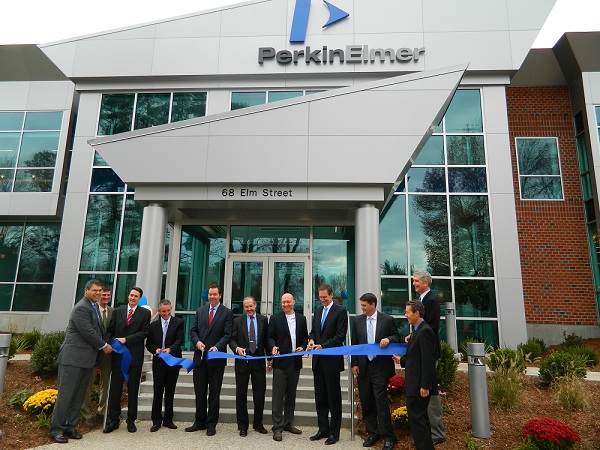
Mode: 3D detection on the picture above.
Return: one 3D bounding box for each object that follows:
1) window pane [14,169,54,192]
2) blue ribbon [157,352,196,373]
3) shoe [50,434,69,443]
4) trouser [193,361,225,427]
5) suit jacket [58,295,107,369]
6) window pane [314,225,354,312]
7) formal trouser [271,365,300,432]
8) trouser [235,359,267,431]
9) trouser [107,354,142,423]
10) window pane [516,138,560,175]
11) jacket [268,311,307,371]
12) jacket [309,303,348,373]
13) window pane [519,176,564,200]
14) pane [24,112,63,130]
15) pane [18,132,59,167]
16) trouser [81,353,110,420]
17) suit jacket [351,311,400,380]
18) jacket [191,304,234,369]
[{"bbox_3d":[-9.685,-1.609,15.795,1.432,0.855,0.050,0,-12,4],"label":"window pane"},{"bbox_3d":[-1.569,1.741,5.479,0.474,0.248,0.140,3,-12,-7],"label":"blue ribbon"},{"bbox_3d":[-2.726,2.399,4.952,0.300,0.105,0.110,-8,-15,38],"label":"shoe"},{"bbox_3d":[-1.205,2.168,5.725,0.396,0.980,0.300,1,-12,2],"label":"trouser"},{"bbox_3d":[-2.666,1.314,5.353,0.480,0.851,0.500,-2,-12,15],"label":"suit jacket"},{"bbox_3d":[0.780,0.998,9.698,0.963,1.971,0.060,0,-12,4],"label":"window pane"},{"bbox_3d":[-0.180,2.086,5.477,0.400,0.960,0.320,2,-12,-5],"label":"formal trouser"},{"bbox_3d":[-0.658,2.198,5.709,0.416,0.945,0.300,2,-12,-6],"label":"trouser"},{"bbox_3d":[-2.244,2.079,5.646,0.420,0.920,0.310,1,-13,-1],"label":"trouser"},{"bbox_3d":[7.899,-2.256,14.348,1.301,1.278,0.050,0,-12,3],"label":"window pane"},{"bbox_3d":[-0.151,1.521,5.707,0.510,0.770,0.310,2,-12,-6],"label":"jacket"},{"bbox_3d":[0.364,1.436,5.529,0.470,0.850,0.320,-6,-14,31],"label":"jacket"},{"bbox_3d":[8.626,-1.314,15.464,1.429,0.836,0.060,1,-12,3],"label":"window pane"},{"bbox_3d":[-9.613,-3.885,16.274,1.488,0.737,0.050,0,-12,4],"label":"pane"},{"bbox_3d":[-8.757,-2.530,14.570,1.267,1.258,0.050,0,-12,3],"label":"pane"},{"bbox_3d":[-2.766,2.111,5.892,0.370,0.950,0.300,9,-14,-32],"label":"trouser"},{"bbox_3d":[0.930,1.478,5.337,0.580,0.809,0.360,-3,-13,20],"label":"suit jacket"},{"bbox_3d":[-1.181,1.461,5.781,0.510,0.810,0.310,-2,-12,15],"label":"jacket"}]

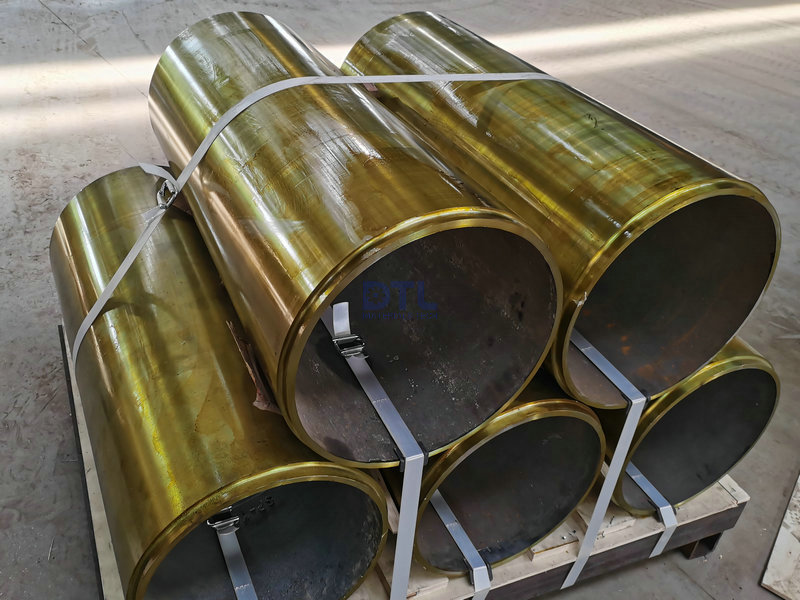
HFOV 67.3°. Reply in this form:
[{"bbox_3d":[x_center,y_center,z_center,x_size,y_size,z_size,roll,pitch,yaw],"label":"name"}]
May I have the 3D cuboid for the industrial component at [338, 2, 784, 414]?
[{"bbox_3d":[0.240,-0.285,1.371,0.460,0.460,1.040,-11,39,-21],"label":"industrial component"}]

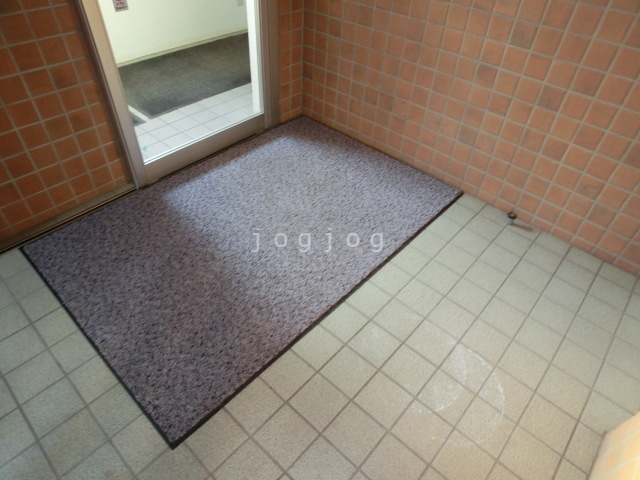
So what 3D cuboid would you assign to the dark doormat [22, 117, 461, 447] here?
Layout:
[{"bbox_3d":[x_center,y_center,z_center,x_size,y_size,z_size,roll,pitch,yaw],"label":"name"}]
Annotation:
[{"bbox_3d":[-0.273,-0.122,1.929,1.210,0.012,1.800,34,52,28],"label":"dark doormat"}]

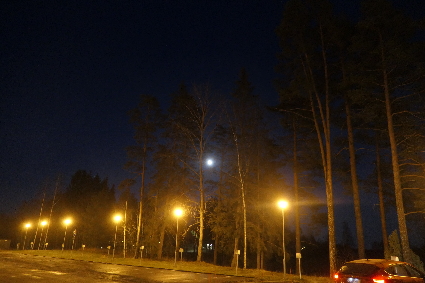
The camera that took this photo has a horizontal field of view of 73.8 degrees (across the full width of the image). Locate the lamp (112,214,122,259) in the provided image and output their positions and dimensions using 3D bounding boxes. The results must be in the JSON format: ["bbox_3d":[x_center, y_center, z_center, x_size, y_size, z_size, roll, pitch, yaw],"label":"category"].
[{"bbox_3d":[-10.209,10.088,29.946,0.450,4.200,0.500,-17,-27,41],"label":"lamp"}]

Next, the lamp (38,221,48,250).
[{"bbox_3d":[-27.675,15.389,45.860,0.450,4.200,0.500,-17,-27,41],"label":"lamp"}]

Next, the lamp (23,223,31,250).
[{"bbox_3d":[-33.967,17.298,51.593,0.450,4.200,0.500,-17,-27,41],"label":"lamp"}]

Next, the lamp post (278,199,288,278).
[{"bbox_3d":[4.250,5.700,16.772,0.450,4.200,0.500,-17,-27,41],"label":"lamp post"}]

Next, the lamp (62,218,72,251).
[{"bbox_3d":[-20.337,13.162,39.174,0.450,4.200,0.500,-17,-27,41],"label":"lamp"}]

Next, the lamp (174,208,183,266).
[{"bbox_3d":[-2.886,7.866,23.275,0.450,4.200,0.500,-17,-27,41],"label":"lamp"}]

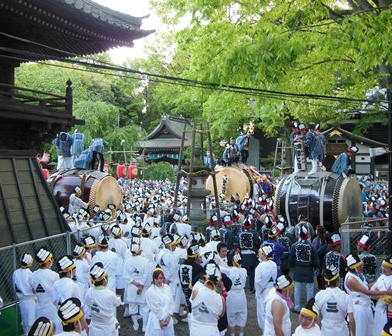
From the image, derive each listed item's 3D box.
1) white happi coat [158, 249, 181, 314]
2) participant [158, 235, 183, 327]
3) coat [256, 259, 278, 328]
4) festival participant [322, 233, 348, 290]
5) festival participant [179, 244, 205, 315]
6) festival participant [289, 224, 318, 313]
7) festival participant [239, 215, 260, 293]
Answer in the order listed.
[{"bbox_3d":[-0.500,2.200,8.550,0.540,1.220,0.400,0,0,25],"label":"white happi coat"},{"bbox_3d":[-0.500,2.150,8.550,0.550,1.760,0.400,0,0,25],"label":"participant"},{"bbox_3d":[1.250,2.220,7.800,0.380,1.270,0.470,1,1,41],"label":"coat"},{"bbox_3d":[2.490,2.070,7.900,0.580,1.770,0.400,0,0,27],"label":"festival participant"},{"bbox_3d":[-0.080,2.200,7.900,0.380,1.670,0.500,-1,1,-41],"label":"festival participant"},{"bbox_3d":[2.200,2.030,8.950,0.600,1.790,0.400,0,0,12],"label":"festival participant"},{"bbox_3d":[1.240,2.020,10.400,0.530,1.800,0.360,0,1,3],"label":"festival participant"}]

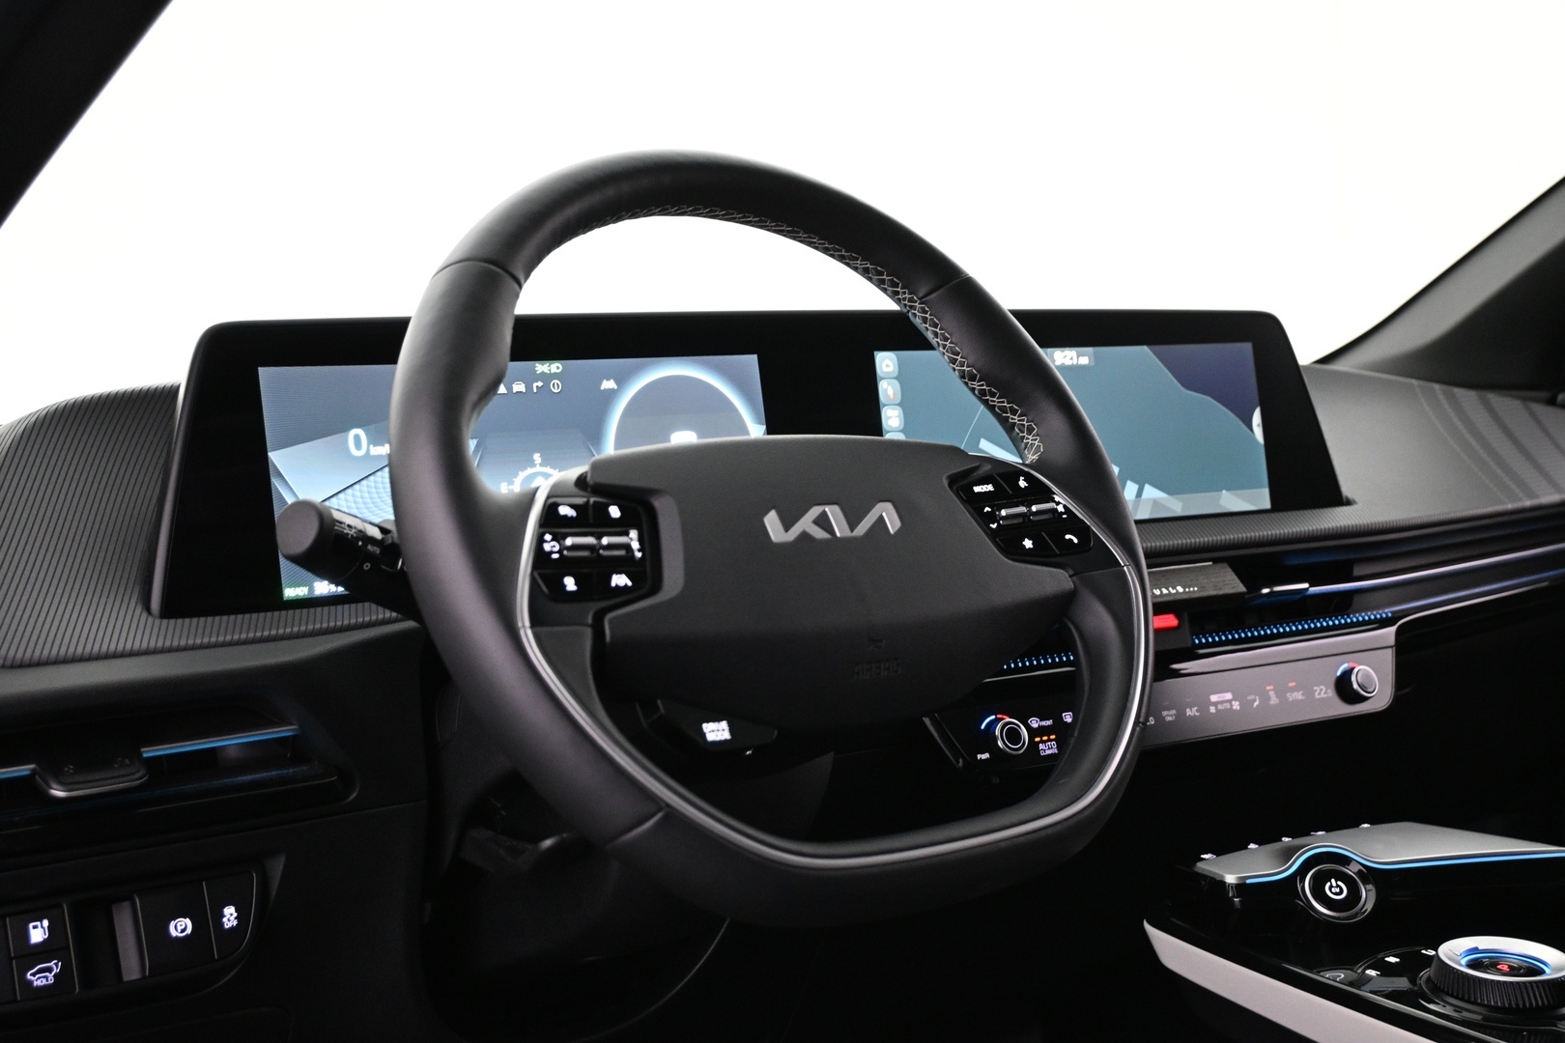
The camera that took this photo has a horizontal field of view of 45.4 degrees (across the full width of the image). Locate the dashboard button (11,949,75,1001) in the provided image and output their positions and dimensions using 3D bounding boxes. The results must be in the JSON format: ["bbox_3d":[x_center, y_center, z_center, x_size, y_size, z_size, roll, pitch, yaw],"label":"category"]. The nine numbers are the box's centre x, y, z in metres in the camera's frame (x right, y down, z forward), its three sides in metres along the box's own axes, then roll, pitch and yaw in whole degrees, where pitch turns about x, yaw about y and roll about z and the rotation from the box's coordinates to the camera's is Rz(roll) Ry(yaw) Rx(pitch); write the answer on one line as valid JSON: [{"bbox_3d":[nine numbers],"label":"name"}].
[{"bbox_3d":[-0.316,0.194,0.799,0.024,0.019,0.008,-4,-5,-36],"label":"dashboard button"}]

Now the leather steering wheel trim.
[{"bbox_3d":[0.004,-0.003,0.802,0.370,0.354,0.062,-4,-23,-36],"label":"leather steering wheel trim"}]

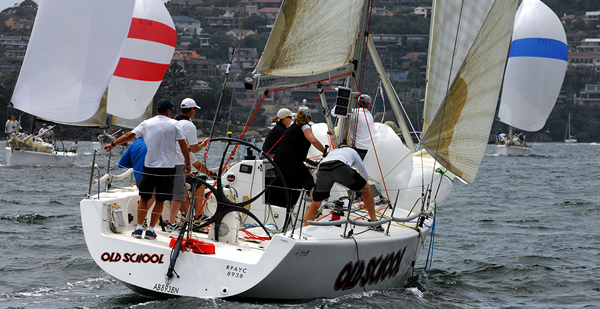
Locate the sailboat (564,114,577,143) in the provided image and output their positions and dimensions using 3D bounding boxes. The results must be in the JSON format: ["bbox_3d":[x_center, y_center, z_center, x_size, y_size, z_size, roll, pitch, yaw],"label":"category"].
[{"bbox_3d":[100.169,-9.628,1850.000,2.800,10.920,8.500,0,0,-30],"label":"sailboat"}]

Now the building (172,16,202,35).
[{"bbox_3d":[-46.839,-53.917,2080.000,12.910,8.120,11.000,0,0,-3],"label":"building"}]

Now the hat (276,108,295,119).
[{"bbox_3d":[-0.172,-0.540,66.300,0.270,0.150,0.180,0,0,-19],"label":"hat"}]

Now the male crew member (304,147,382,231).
[{"bbox_3d":[0.553,0.449,65.000,0.980,1.130,0.850,0,0,9],"label":"male crew member"}]

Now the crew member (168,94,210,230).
[{"bbox_3d":[-1.493,0.133,66.300,0.550,1.780,0.550,0,0,-42],"label":"crew member"}]

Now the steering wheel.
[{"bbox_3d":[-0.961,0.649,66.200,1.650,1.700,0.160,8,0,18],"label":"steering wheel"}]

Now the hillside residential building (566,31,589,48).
[{"bbox_3d":[118.995,-49.492,2150.000,12.000,6.800,10.000,0,0,0],"label":"hillside residential building"}]

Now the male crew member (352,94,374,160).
[{"bbox_3d":[0.839,-0.028,69.300,0.550,1.650,0.450,0,0,6],"label":"male crew member"}]

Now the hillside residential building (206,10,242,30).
[{"bbox_3d":[-33.028,-59.450,2200.000,16.000,8.500,11.000,0,0,0],"label":"hillside residential building"}]

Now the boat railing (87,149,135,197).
[{"bbox_3d":[-2.435,0.244,64.200,0.200,0.600,1.900,11,3,18],"label":"boat railing"}]

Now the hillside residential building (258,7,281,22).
[{"bbox_3d":[-12.550,-61.652,2200.000,12.000,6.500,10.000,0,0,0],"label":"hillside residential building"}]

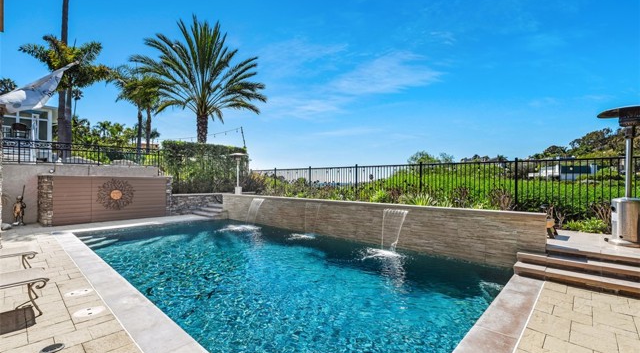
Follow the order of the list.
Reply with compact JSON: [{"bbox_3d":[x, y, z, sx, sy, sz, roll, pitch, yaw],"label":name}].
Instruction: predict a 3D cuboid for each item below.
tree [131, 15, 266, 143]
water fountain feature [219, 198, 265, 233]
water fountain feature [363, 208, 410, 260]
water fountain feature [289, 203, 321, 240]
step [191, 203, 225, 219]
[{"bbox_3d":[-6.721,-4.415,16.000,7.200,9.280,7.000,-1,-1,0],"label":"tree"},{"bbox_3d":[-2.454,1.228,9.663,0.700,0.860,0.950,-1,-1,43],"label":"water fountain feature"},{"bbox_3d":[1.457,1.152,6.056,0.660,0.840,0.800,-1,-1,43],"label":"water fountain feature"},{"bbox_3d":[-0.398,1.194,7.871,0.650,0.840,0.720,-1,-1,43],"label":"water fountain feature"},{"bbox_3d":[-4.557,1.386,11.802,1.900,0.440,0.900,-1,-1,43],"label":"step"}]

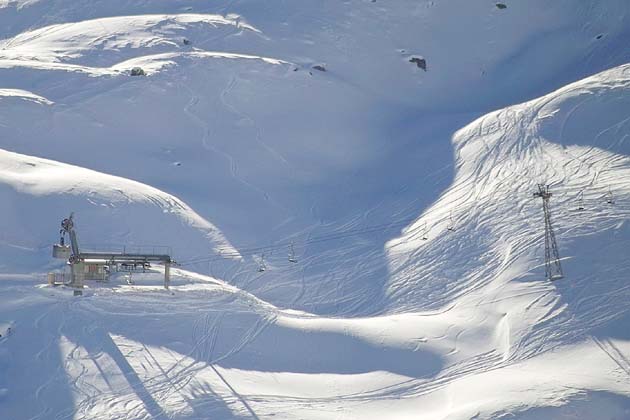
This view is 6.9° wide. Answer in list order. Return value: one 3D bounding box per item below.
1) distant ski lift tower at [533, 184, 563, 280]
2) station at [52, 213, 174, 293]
[{"bbox_3d":[35.613,3.432,798.000,2.500,14.500,4.300,-9,10,-21],"label":"distant ski lift tower"},{"bbox_3d":[-29.654,6.328,770.000,17.300,11.300,5.200,-3,8,-22],"label":"station"}]

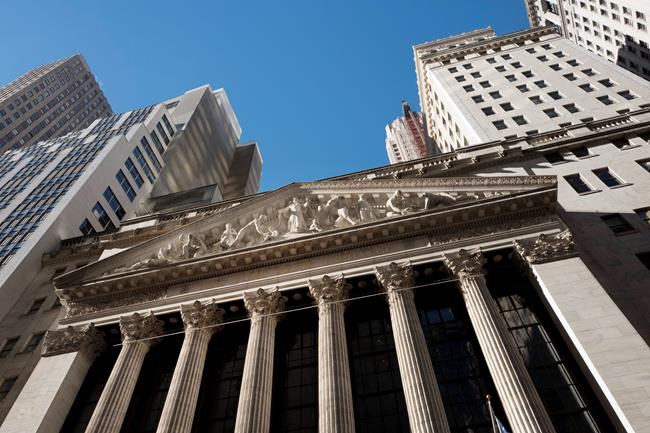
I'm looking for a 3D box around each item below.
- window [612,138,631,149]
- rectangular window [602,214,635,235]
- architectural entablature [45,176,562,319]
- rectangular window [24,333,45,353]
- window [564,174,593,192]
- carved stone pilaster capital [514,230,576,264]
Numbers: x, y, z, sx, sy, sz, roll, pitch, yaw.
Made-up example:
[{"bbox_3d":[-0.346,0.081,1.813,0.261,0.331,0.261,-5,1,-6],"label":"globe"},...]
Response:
[{"bbox_3d":[22.290,-5.355,37.847,1.178,1.482,0.338,-12,-58,6],"label":"window"},{"bbox_3d":[17.702,0.546,30.588,1.148,1.881,0.338,-12,-58,6],"label":"rectangular window"},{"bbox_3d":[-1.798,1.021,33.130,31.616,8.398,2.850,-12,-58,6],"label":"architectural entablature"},{"bbox_3d":[-19.933,8.680,34.643,1.197,1.805,0.338,-12,-58,6],"label":"rectangular window"},{"bbox_3d":[17.572,-2.176,34.945,1.155,2.470,0.338,-12,-58,6],"label":"window"},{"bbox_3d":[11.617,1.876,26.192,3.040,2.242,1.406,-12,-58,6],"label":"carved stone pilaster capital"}]

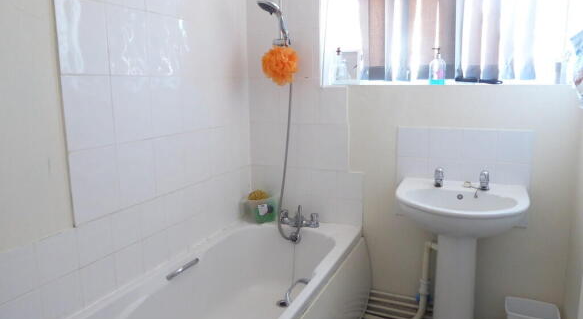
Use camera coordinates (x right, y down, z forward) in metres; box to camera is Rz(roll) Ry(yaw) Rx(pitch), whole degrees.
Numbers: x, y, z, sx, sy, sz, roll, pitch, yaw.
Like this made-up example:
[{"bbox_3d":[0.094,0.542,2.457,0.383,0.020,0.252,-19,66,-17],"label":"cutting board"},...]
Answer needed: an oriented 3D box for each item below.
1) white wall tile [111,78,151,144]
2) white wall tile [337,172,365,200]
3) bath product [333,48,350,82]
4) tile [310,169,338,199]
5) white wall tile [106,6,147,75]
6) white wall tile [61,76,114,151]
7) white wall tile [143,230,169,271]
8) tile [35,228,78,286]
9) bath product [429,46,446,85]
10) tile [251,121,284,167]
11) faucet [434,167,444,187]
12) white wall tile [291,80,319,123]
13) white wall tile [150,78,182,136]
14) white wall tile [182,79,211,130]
[{"bbox_3d":[-0.626,-0.198,1.665,0.009,0.250,0.200,4,11,23],"label":"white wall tile"},{"bbox_3d":[0.321,0.146,2.296,0.150,0.150,0.010,4,11,23],"label":"white wall tile"},{"bbox_3d":[0.272,-0.519,2.310,0.085,0.190,0.065,4,11,23],"label":"bath product"},{"bbox_3d":[0.192,0.138,2.415,0.150,0.150,0.009,4,11,23],"label":"tile"},{"bbox_3d":[-0.623,-0.447,1.604,0.010,0.253,0.200,4,11,23],"label":"white wall tile"},{"bbox_3d":[-0.701,-0.164,1.465,0.010,0.253,0.200,4,11,23],"label":"white wall tile"},{"bbox_3d":[-0.594,0.397,1.842,0.009,0.150,0.150,4,11,23],"label":"white wall tile"},{"bbox_3d":[-0.777,0.319,1.401,0.009,0.150,0.150,4,11,23],"label":"tile"},{"bbox_3d":[0.743,-0.473,2.141,0.078,0.187,0.065,4,11,23],"label":"bath product"},{"bbox_3d":[-0.143,-0.086,2.455,0.200,0.250,0.010,4,11,23],"label":"tile"},{"bbox_3d":[0.703,0.088,2.004,0.048,0.093,0.095,4,11,23],"label":"faucet"},{"bbox_3d":[0.060,-0.327,2.374,0.193,0.253,0.010,4,11,23],"label":"white wall tile"},{"bbox_3d":[-0.535,-0.226,1.812,0.010,0.250,0.200,4,11,23],"label":"white wall tile"},{"bbox_3d":[-0.463,-0.264,2.035,0.009,0.250,0.200,4,11,23],"label":"white wall tile"}]

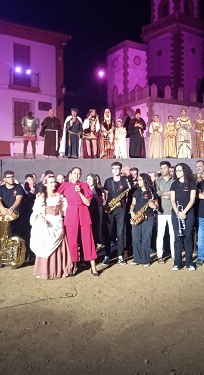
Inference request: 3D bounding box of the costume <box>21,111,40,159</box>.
[{"bbox_3d":[-2.560,-1.870,14.600,0.680,1.710,0.420,0,0,-6],"label":"costume"}]

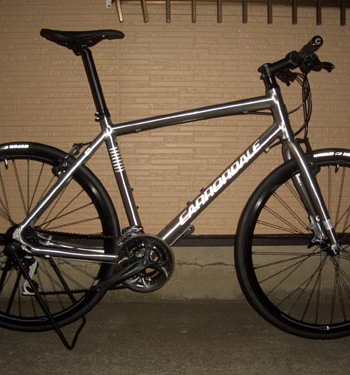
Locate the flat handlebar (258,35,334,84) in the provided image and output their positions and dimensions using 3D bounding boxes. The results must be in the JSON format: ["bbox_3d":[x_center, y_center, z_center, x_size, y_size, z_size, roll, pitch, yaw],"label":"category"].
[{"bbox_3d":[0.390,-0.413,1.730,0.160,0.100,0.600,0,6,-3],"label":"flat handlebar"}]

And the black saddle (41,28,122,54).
[{"bbox_3d":[-0.312,-0.499,1.722,0.280,0.080,0.150,0,6,0],"label":"black saddle"}]

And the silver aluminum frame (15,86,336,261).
[{"bbox_3d":[0.003,-0.048,1.766,1.080,0.605,0.145,1,5,0],"label":"silver aluminum frame"}]

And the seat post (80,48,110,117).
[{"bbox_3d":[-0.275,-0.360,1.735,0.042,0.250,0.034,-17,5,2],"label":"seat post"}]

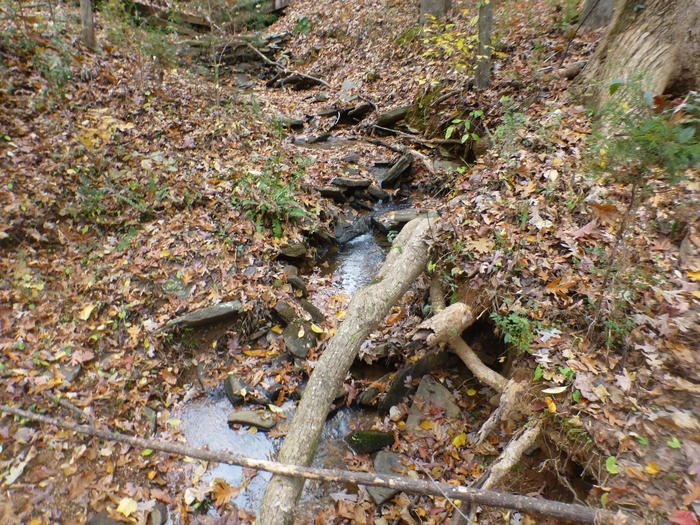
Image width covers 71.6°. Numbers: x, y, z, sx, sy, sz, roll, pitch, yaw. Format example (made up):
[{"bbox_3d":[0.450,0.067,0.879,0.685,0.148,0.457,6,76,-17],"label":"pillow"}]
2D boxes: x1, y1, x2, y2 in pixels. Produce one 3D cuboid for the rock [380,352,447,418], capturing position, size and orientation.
[{"bbox_3d":[0.303,0.561,2.285,0.419,0.110,0.130,-32,34,-33],"label":"rock"}]

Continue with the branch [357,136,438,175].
[{"bbox_3d":[0.411,-0.963,4.350,0.140,0.080,0.896,-19,41,-43],"label":"branch"}]

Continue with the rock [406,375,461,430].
[{"bbox_3d":[0.456,0.764,2.650,0.270,0.080,0.310,0,39,0],"label":"rock"}]

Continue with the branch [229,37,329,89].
[{"bbox_3d":[-0.980,-2.759,6.700,1.931,0.120,0.200,33,33,24],"label":"branch"}]

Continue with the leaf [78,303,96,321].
[{"bbox_3d":[-1.596,0.298,2.950,0.065,0.020,0.120,29,43,18],"label":"leaf"}]

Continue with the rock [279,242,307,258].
[{"bbox_3d":[-0.468,-0.098,3.950,0.215,0.080,0.160,0,21,0],"label":"rock"}]

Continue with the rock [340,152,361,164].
[{"bbox_3d":[0.006,-1.200,5.600,0.220,0.080,0.180,0,29,0],"label":"rock"}]

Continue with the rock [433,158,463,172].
[{"bbox_3d":[0.834,-0.830,4.150,0.280,0.090,0.200,0,19,0],"label":"rock"}]

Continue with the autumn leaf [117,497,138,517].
[{"bbox_3d":[-0.894,0.980,1.950,0.085,0.020,0.095,0,19,0],"label":"autumn leaf"}]

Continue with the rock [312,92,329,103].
[{"bbox_3d":[-0.419,-2.346,6.900,0.220,0.110,0.200,0,19,0],"label":"rock"}]

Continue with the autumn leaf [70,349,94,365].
[{"bbox_3d":[-1.488,0.523,2.700,0.110,0.020,0.090,7,33,-4],"label":"autumn leaf"}]

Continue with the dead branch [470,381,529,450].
[{"bbox_3d":[0.622,0.640,2.050,0.319,0.070,0.075,-48,36,-11],"label":"dead branch"}]

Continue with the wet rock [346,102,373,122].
[{"bbox_3d":[0.121,-1.916,6.200,0.320,0.220,0.250,0,19,0],"label":"wet rock"}]

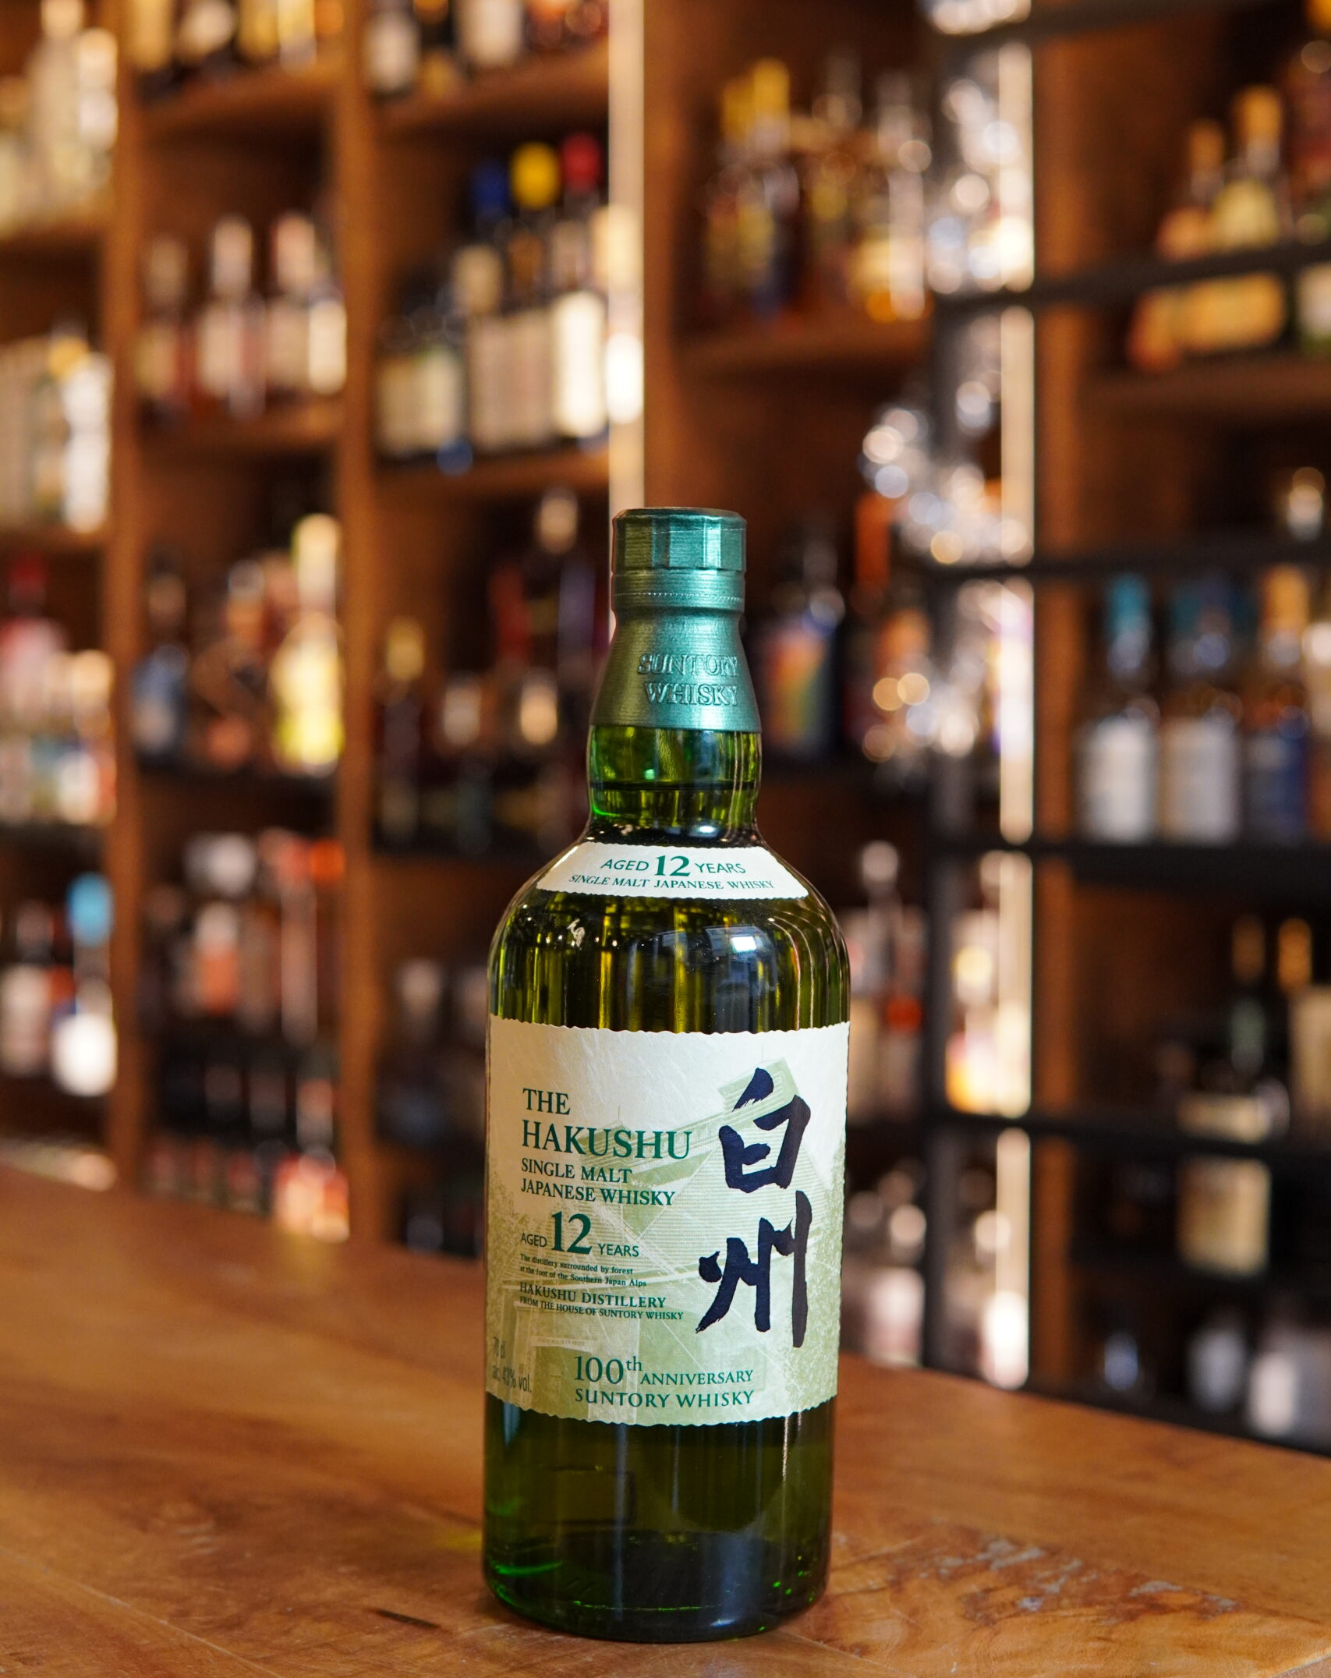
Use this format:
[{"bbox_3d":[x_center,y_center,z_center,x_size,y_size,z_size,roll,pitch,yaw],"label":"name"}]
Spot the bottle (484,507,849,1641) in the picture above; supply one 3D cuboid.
[{"bbox_3d":[0.001,0.052,0.595,0.086,0.258,0.086,1,2,0],"label":"bottle"}]

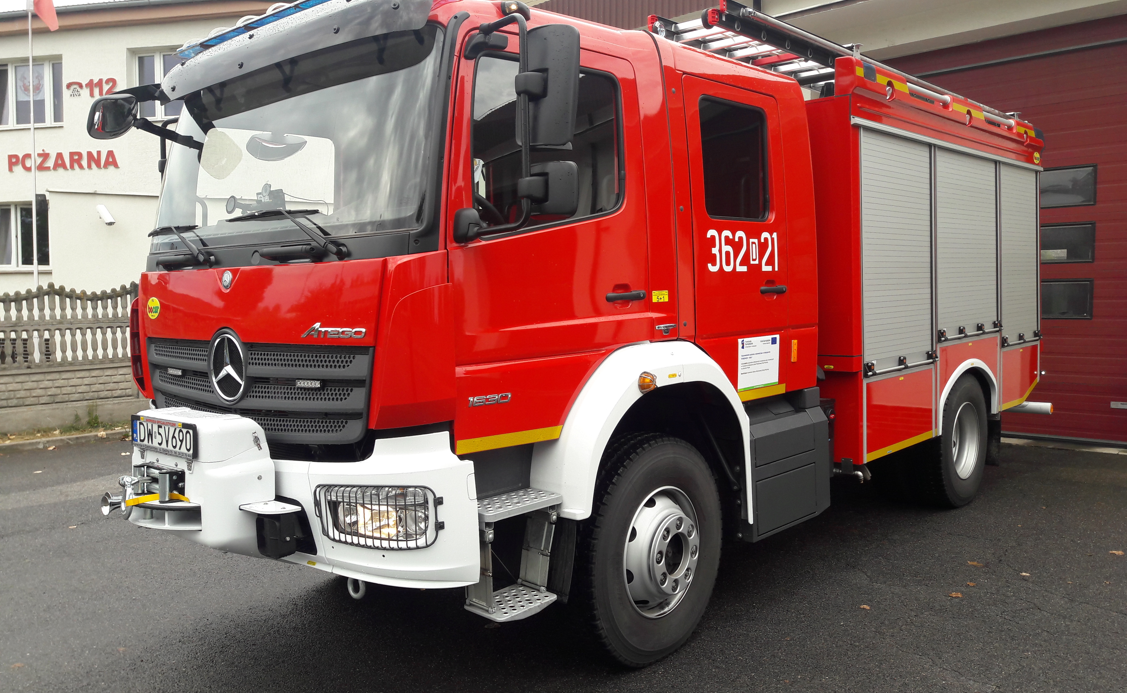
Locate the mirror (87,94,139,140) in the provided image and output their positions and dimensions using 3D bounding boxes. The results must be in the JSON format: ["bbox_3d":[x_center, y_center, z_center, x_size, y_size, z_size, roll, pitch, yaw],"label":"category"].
[{"bbox_3d":[-2.114,-1.074,4.270,0.110,0.220,0.250,21,15,29],"label":"mirror"}]

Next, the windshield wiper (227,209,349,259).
[{"bbox_3d":[-1.071,-0.422,3.502,0.820,0.200,0.090,1,5,39],"label":"windshield wiper"}]

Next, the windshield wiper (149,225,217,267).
[{"bbox_3d":[-1.762,-0.450,4.175,0.090,0.190,0.780,-5,5,-41],"label":"windshield wiper"}]

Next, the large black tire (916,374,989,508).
[{"bbox_3d":[3.002,0.721,7.071,0.290,1.030,1.030,2,5,42],"label":"large black tire"}]

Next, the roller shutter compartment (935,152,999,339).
[{"bbox_3d":[2.932,-0.721,6.738,0.140,1.330,1.270,2,5,42],"label":"roller shutter compartment"}]

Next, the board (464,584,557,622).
[{"bbox_3d":[-0.203,1.008,3.570,0.215,0.045,0.345,2,5,42],"label":"board"}]

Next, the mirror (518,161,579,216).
[{"bbox_3d":[-0.059,-0.541,3.126,0.240,0.185,0.110,0,4,31],"label":"mirror"}]

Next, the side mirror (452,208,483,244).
[{"bbox_3d":[-0.326,-0.420,3.205,0.090,0.122,0.100,2,5,42],"label":"side mirror"}]

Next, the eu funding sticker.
[{"bbox_3d":[1.024,0.084,4.767,0.010,0.272,0.413,2,5,42],"label":"eu funding sticker"}]

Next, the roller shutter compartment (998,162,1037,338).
[{"bbox_3d":[3.761,-0.747,7.642,0.140,1.440,0.980,2,5,42],"label":"roller shutter compartment"}]

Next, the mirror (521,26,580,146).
[{"bbox_3d":[-0.043,-0.888,3.100,0.215,0.405,0.110,0,4,27],"label":"mirror"}]

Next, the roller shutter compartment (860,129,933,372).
[{"bbox_3d":[2.167,-0.624,6.022,0.140,1.470,1.160,2,5,42],"label":"roller shutter compartment"}]

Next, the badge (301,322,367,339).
[{"bbox_3d":[-0.848,-0.058,3.339,0.410,0.058,0.015,1,5,39],"label":"badge"}]

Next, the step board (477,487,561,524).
[{"bbox_3d":[-0.222,0.615,3.537,0.220,0.040,0.420,2,5,42],"label":"step board"}]

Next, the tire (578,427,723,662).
[{"bbox_3d":[0.372,0.940,4.250,0.290,1.030,1.030,1,5,41],"label":"tire"}]

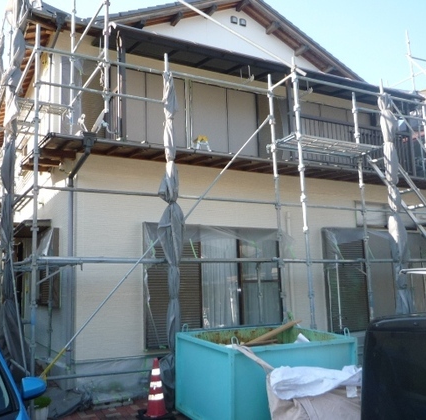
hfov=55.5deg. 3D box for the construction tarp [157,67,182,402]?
[{"bbox_3d":[-0.600,0.220,5.710,0.330,4.800,0.290,2,-10,-24],"label":"construction tarp"}]

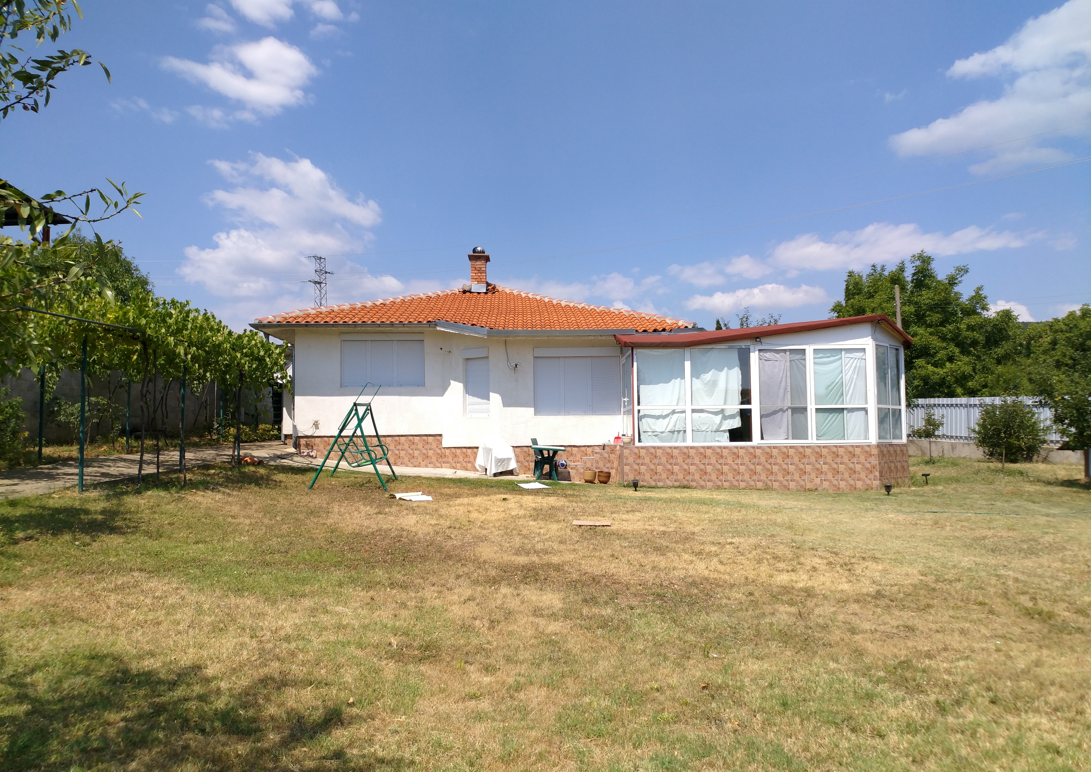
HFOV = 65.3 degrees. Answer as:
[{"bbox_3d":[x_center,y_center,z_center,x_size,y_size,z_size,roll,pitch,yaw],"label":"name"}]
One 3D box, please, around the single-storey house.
[{"bbox_3d":[0.204,-0.581,22.652,14.800,6.200,11.300,-1,-4,-2],"label":"single-storey house"}]

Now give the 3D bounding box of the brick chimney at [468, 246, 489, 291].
[{"bbox_3d":[-1.856,-3.243,23.600,0.590,1.250,0.620,-1,-4,-2],"label":"brick chimney"}]

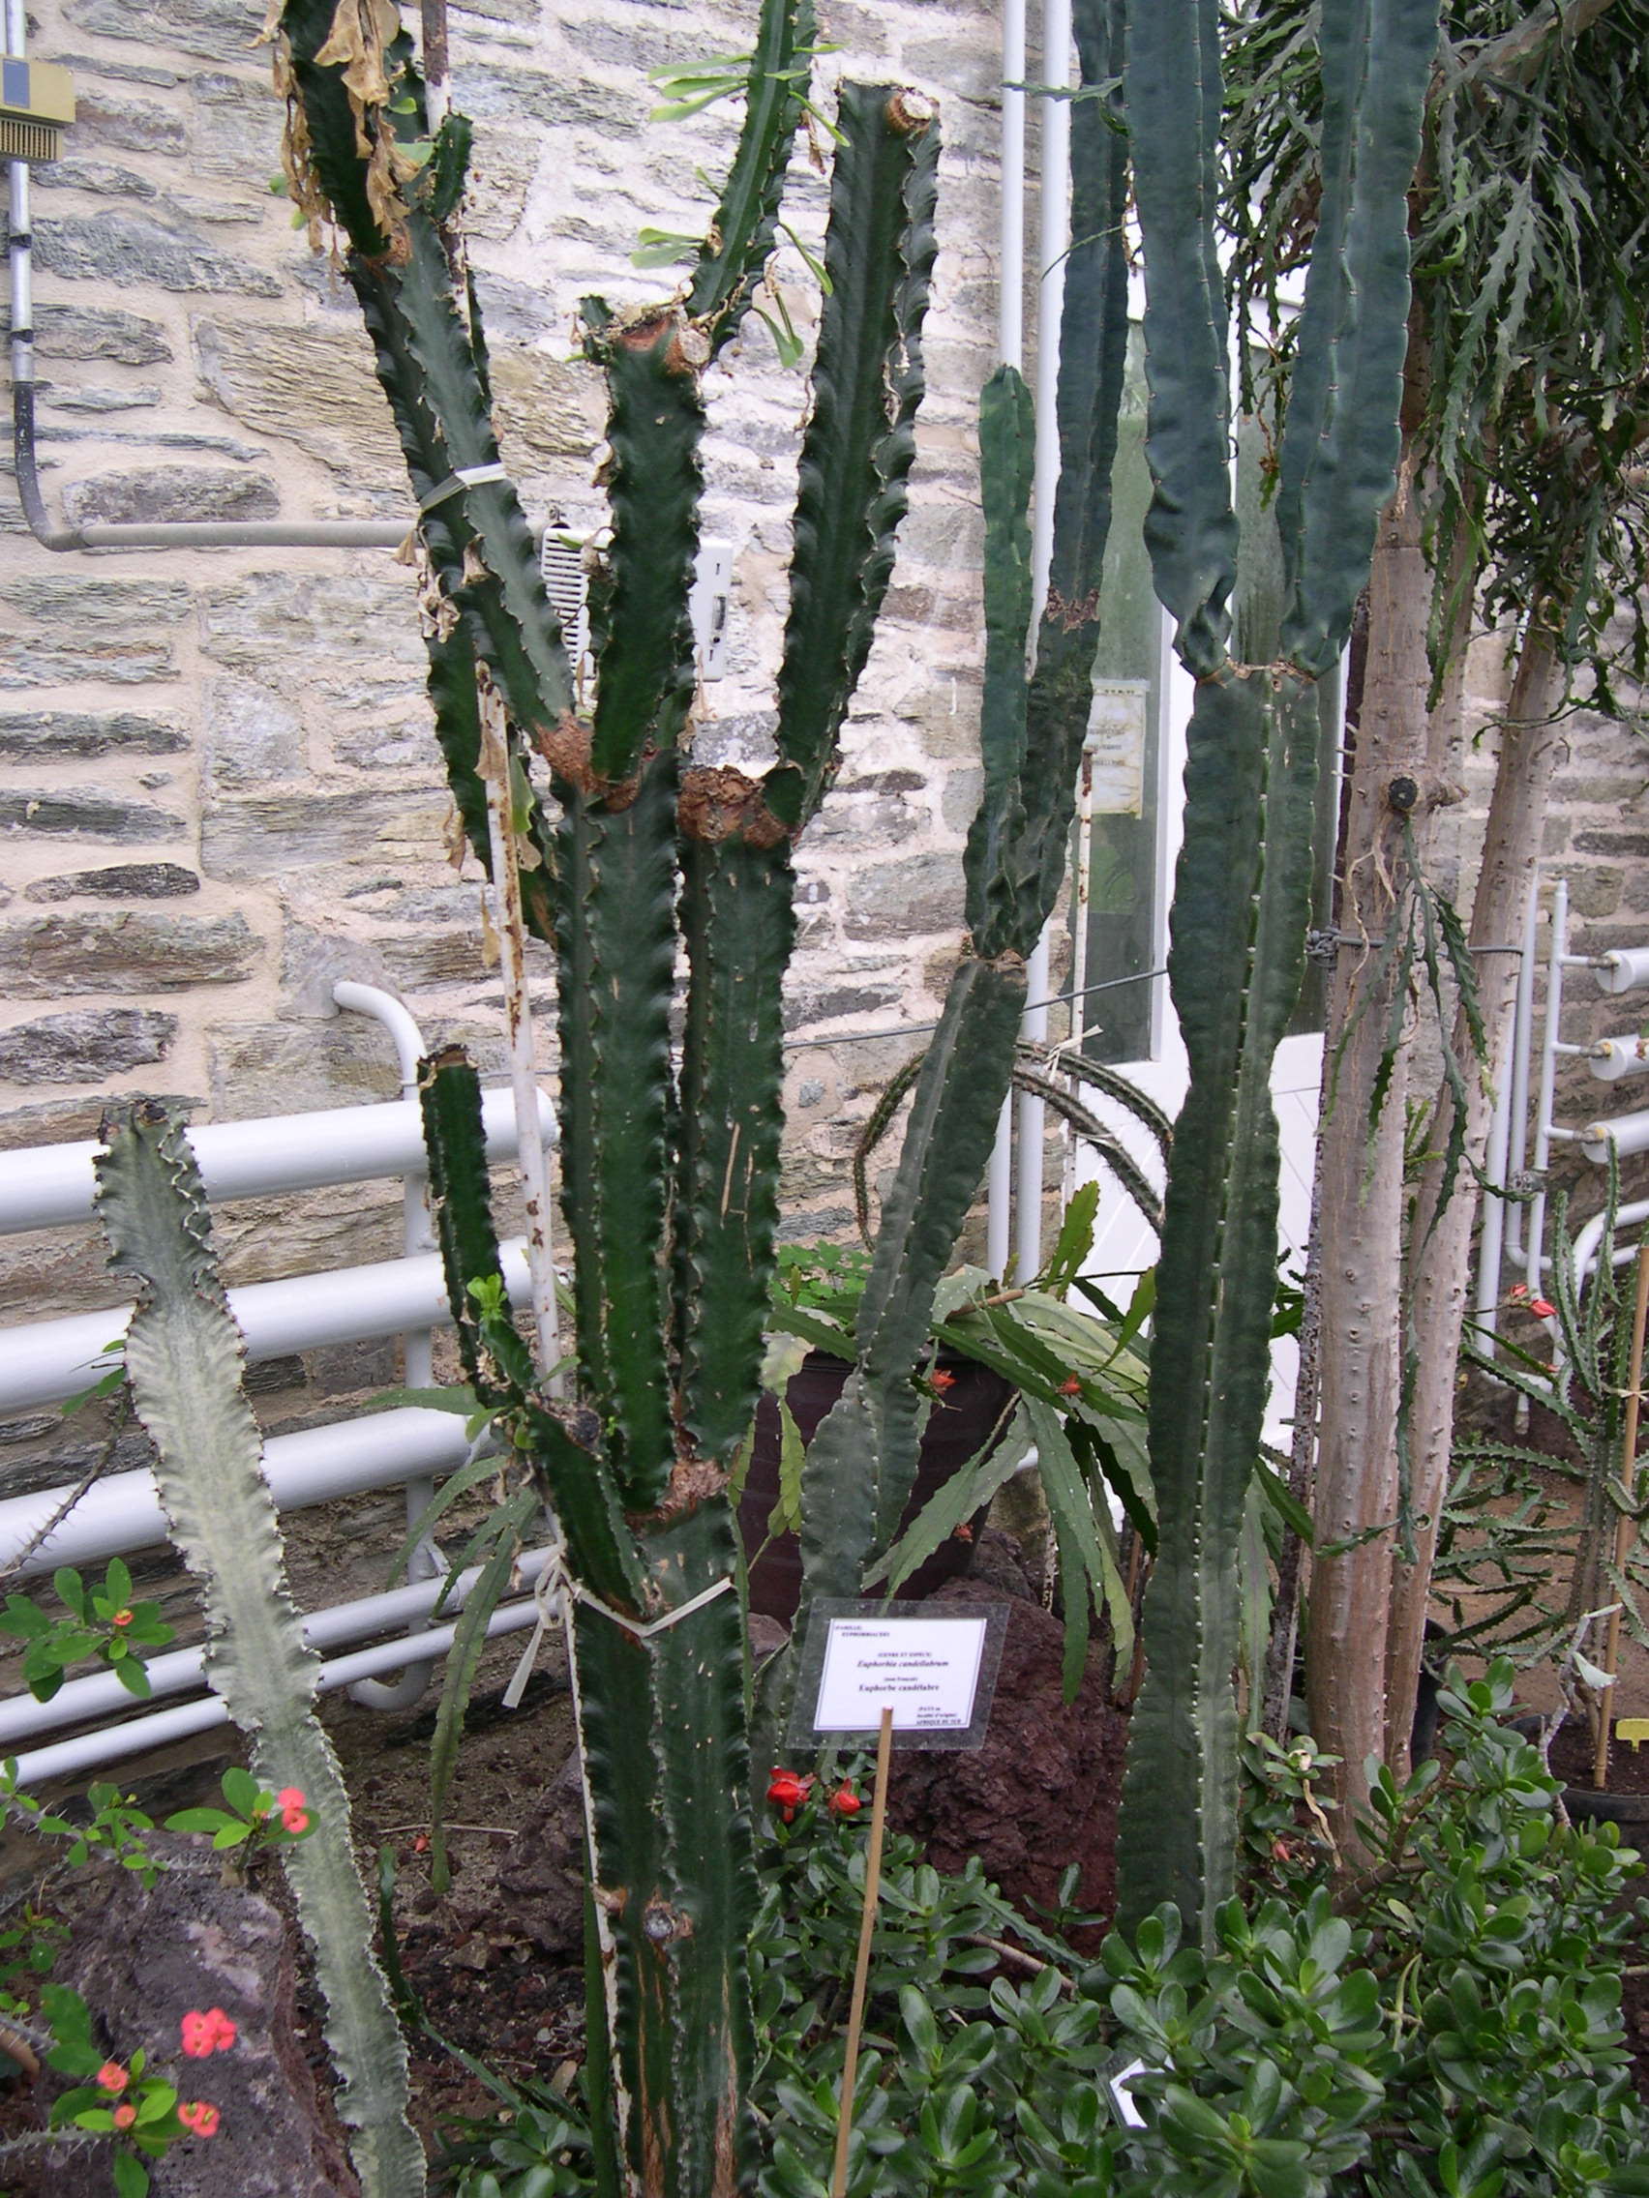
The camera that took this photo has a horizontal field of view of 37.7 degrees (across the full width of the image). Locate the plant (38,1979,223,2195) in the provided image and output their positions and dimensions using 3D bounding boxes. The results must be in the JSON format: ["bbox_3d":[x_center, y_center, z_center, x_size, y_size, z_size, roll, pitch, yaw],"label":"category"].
[{"bbox_3d":[-0.438,0.625,1.520,0.105,0.115,0.090,1,8,0],"label":"plant"}]

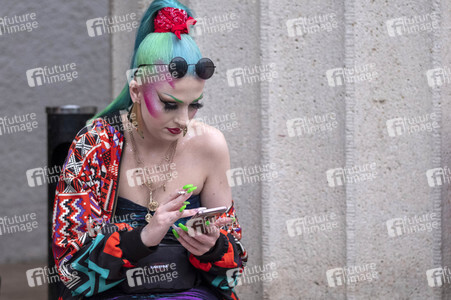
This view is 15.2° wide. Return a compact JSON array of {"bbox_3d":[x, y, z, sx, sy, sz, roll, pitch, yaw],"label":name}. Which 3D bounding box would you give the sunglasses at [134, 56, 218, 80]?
[{"bbox_3d":[-0.114,-0.195,4.061,0.136,0.053,0.142,2,1,-30],"label":"sunglasses"}]

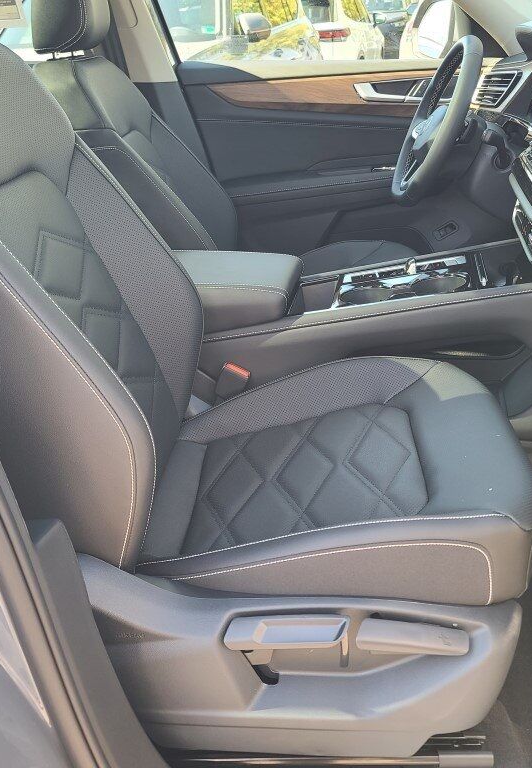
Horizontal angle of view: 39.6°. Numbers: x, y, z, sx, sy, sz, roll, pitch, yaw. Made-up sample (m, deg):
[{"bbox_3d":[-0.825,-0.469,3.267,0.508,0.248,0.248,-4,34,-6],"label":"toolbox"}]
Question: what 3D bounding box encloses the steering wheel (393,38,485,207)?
[{"bbox_3d":[0.396,-0.568,1.639,0.090,0.372,0.372,21,28,-8],"label":"steering wheel"}]

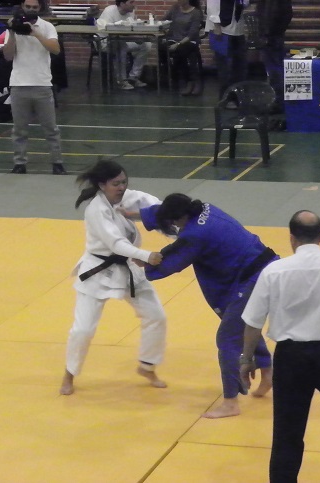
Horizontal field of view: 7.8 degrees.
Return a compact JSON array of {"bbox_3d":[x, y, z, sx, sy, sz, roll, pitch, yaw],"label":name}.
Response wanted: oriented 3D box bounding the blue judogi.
[{"bbox_3d":[0.303,0.361,14.330,0.820,1.180,0.580,3,12,17],"label":"blue judogi"}]

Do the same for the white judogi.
[{"bbox_3d":[-0.272,0.244,14.640,0.560,1.170,0.570,8,15,37],"label":"white judogi"}]

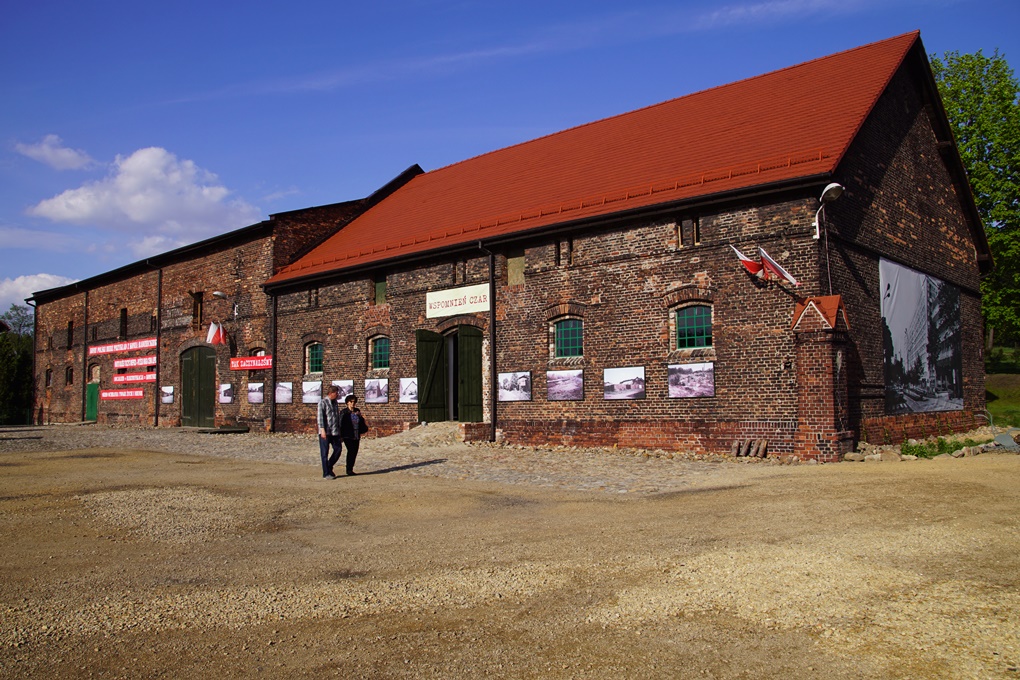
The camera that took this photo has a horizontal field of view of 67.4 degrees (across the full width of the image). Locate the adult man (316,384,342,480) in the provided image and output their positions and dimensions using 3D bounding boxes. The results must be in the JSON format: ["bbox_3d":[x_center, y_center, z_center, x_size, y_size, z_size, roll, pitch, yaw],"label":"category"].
[{"bbox_3d":[-3.340,1.718,14.226,0.420,1.706,0.500,-5,-7,42],"label":"adult man"}]

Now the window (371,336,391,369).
[{"bbox_3d":[-4.565,0.459,27.291,1.180,1.260,0.250,-4,-6,41],"label":"window"}]

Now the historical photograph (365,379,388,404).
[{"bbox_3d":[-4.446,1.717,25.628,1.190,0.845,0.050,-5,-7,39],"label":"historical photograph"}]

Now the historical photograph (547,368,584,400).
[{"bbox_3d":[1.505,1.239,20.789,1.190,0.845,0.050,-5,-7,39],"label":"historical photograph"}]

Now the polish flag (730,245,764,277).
[{"bbox_3d":[5.320,-1.722,16.860,0.807,0.738,0.350,-5,-7,39],"label":"polish flag"}]

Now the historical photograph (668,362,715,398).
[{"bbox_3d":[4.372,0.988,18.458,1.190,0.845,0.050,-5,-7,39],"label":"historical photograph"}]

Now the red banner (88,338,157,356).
[{"bbox_3d":[-21.060,0.418,41.396,8.750,0.500,0.050,-4,-6,41],"label":"red banner"}]

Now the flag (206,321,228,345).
[{"bbox_3d":[-12.704,-0.326,33.222,0.850,1.000,0.600,-4,-6,41],"label":"flag"}]

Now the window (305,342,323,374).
[{"bbox_3d":[-7.540,0.687,29.864,1.180,1.260,0.250,-4,-6,41],"label":"window"}]

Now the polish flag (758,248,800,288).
[{"bbox_3d":[5.958,-1.606,16.941,0.900,0.800,0.270,0,-4,-16],"label":"polish flag"}]

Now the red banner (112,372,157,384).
[{"bbox_3d":[-19.709,2.011,40.124,5.370,0.500,0.050,-4,-6,41],"label":"red banner"}]

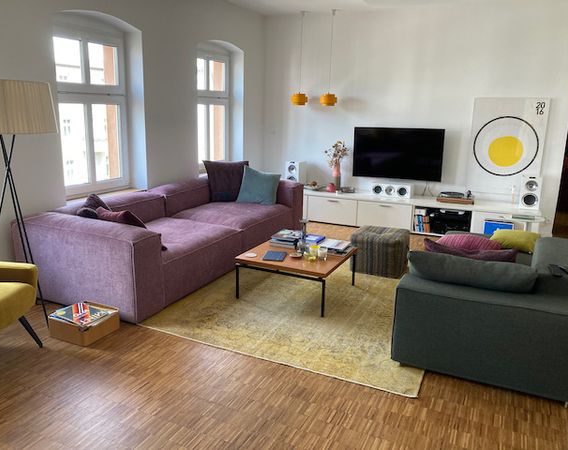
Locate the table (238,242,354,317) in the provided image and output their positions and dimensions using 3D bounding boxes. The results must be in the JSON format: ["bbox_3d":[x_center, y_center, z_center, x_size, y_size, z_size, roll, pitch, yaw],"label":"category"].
[{"bbox_3d":[0.128,0.414,4.146,0.776,0.358,0.797,7,14,25],"label":"table"}]

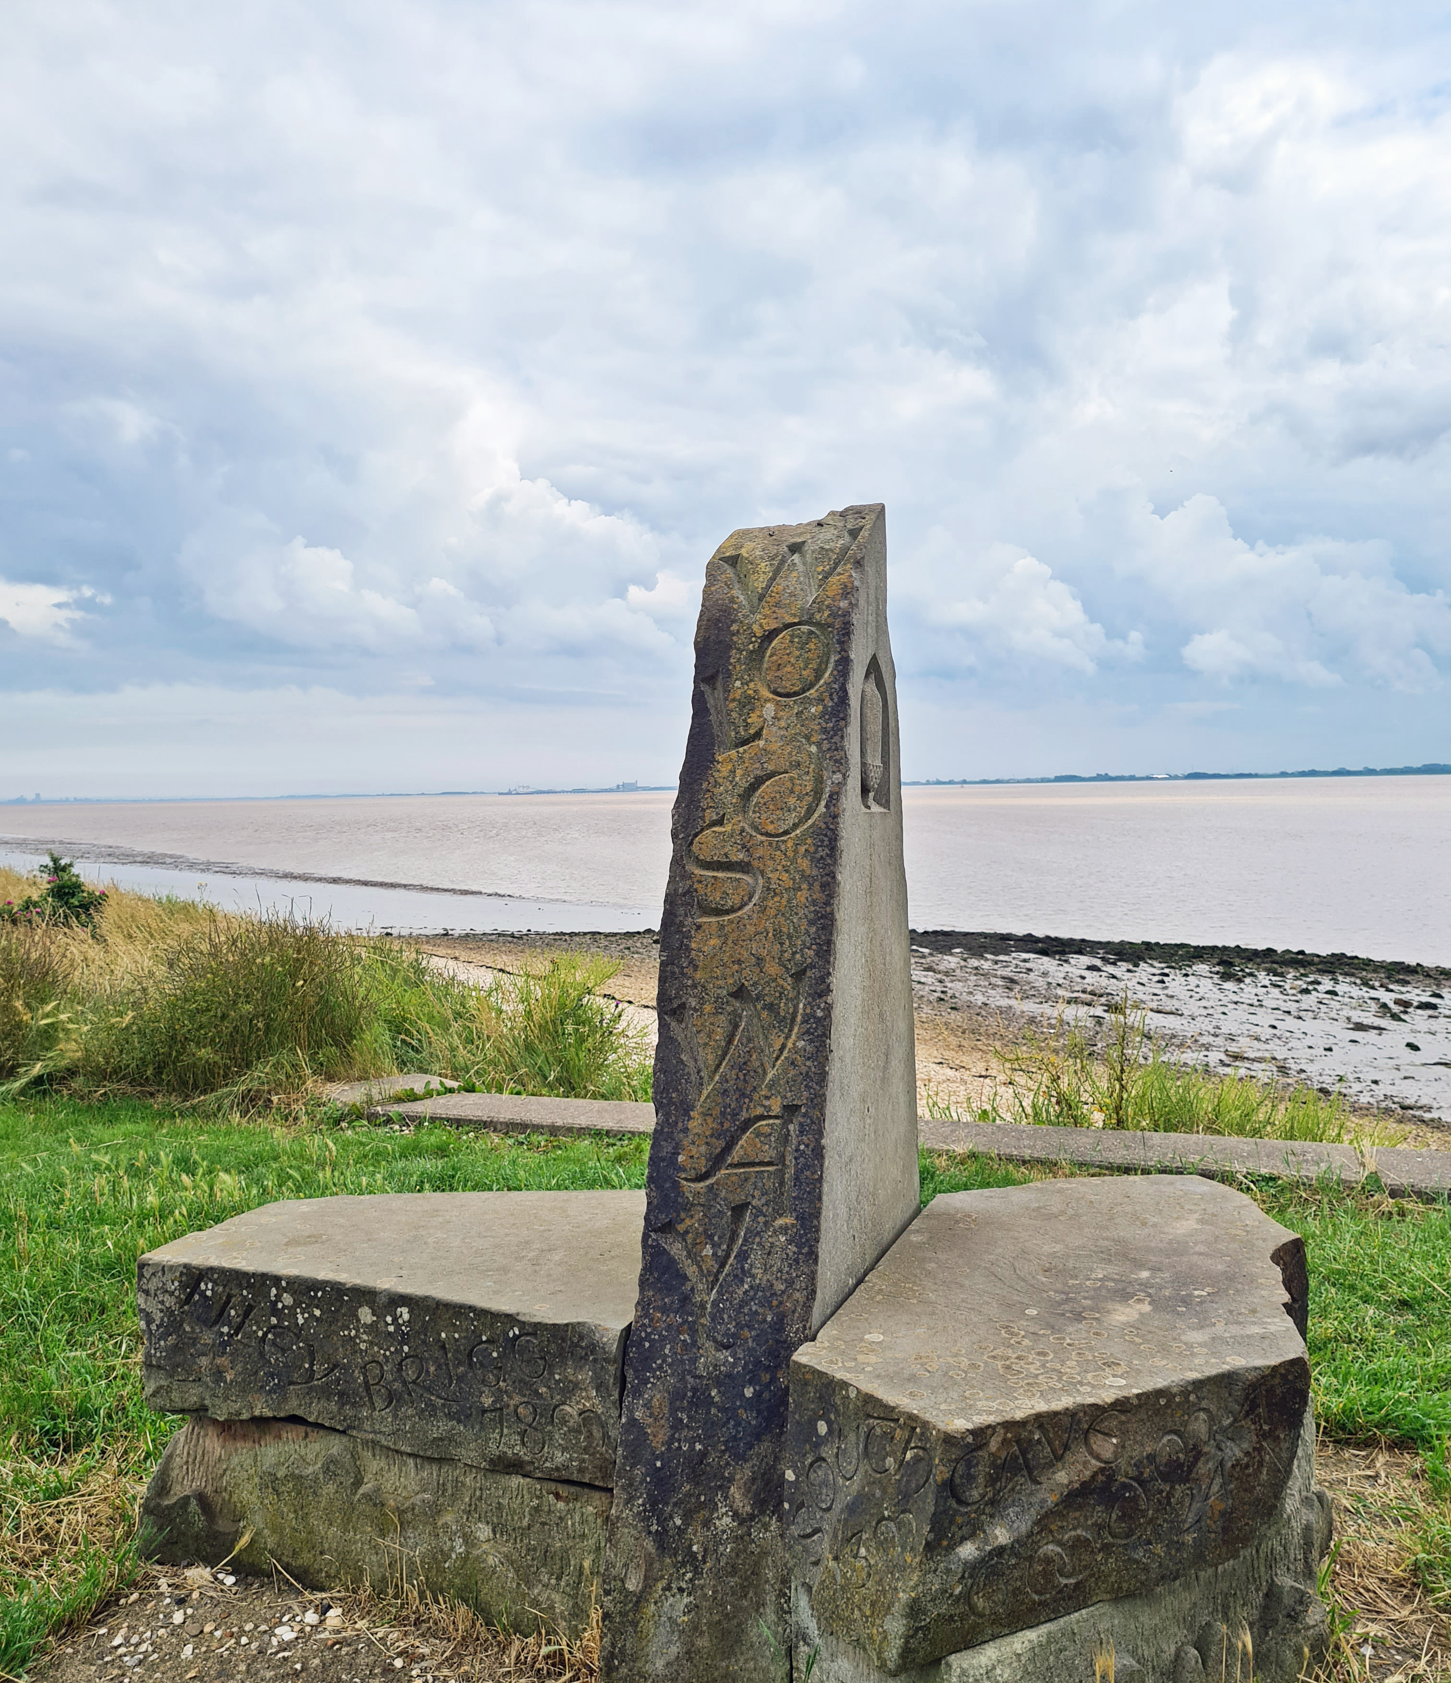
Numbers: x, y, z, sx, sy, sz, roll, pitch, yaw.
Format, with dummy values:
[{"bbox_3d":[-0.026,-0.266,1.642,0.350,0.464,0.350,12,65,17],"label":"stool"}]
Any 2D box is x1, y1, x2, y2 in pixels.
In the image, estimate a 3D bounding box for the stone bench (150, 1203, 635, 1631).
[{"bbox_3d":[-0.511,1.094,3.089,1.107,0.547,0.880,0,2,23],"label":"stone bench"}]

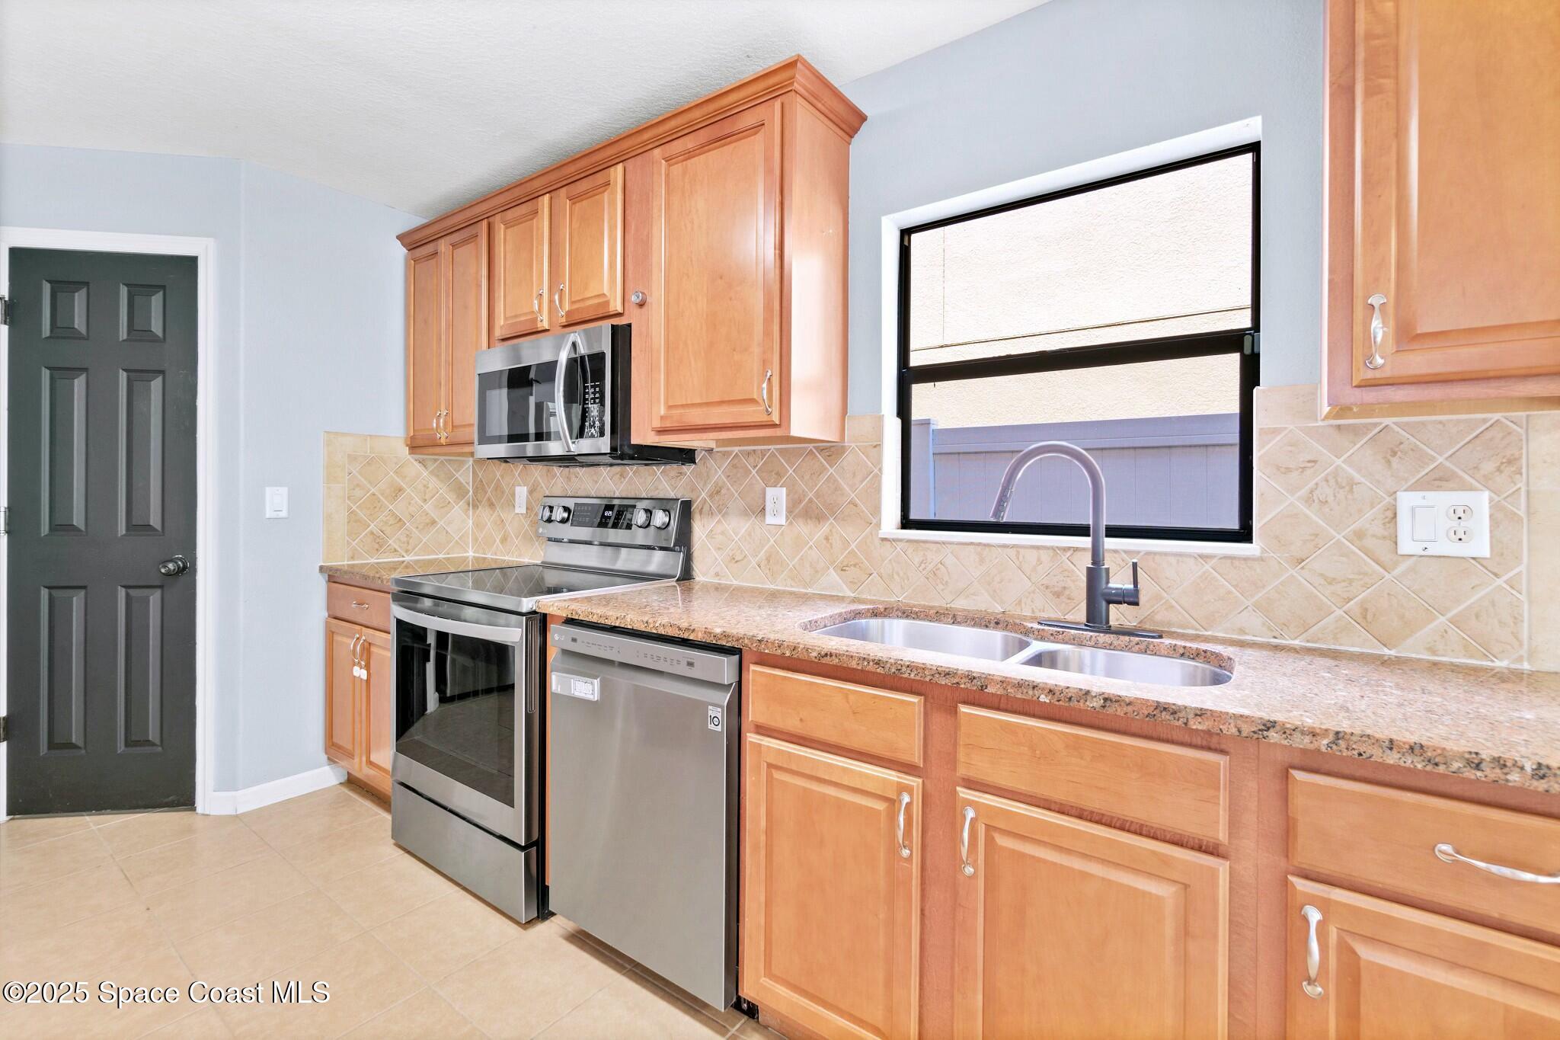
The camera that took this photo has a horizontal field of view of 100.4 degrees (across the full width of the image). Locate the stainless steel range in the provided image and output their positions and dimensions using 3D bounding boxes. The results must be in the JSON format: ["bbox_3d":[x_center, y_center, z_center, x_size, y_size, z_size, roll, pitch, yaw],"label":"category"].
[{"bbox_3d":[-0.839,0.521,2.281,0.762,1.204,0.690,2,1,35],"label":"stainless steel range"}]

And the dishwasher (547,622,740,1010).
[{"bbox_3d":[-0.190,0.695,1.810,0.603,0.840,0.610,2,1,35],"label":"dishwasher"}]

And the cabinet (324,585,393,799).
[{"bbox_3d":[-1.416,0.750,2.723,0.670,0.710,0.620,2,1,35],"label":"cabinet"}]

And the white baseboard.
[{"bbox_3d":[-1.972,1.055,2.569,0.085,0.085,0.440,2,1,35],"label":"white baseboard"}]

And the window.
[{"bbox_3d":[0.766,-0.427,1.809,0.905,0.945,0.070,2,1,35],"label":"window"}]

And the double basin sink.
[{"bbox_3d":[0.459,0.375,1.354,0.810,0.200,0.460,2,1,35],"label":"double basin sink"}]

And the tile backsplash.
[{"bbox_3d":[-0.215,-0.043,1.882,3.550,0.540,0.630,2,1,35],"label":"tile backsplash"}]

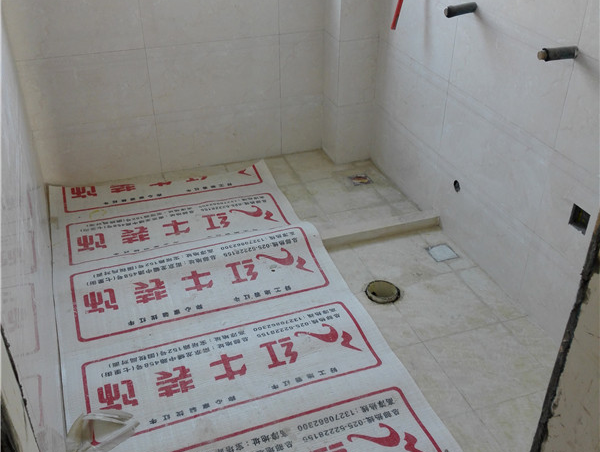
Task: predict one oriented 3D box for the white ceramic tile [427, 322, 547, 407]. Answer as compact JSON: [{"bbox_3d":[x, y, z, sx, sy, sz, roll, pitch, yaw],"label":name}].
[{"bbox_3d":[0.583,0.428,1.999,0.296,0.012,0.299,-11,34,-16],"label":"white ceramic tile"}]

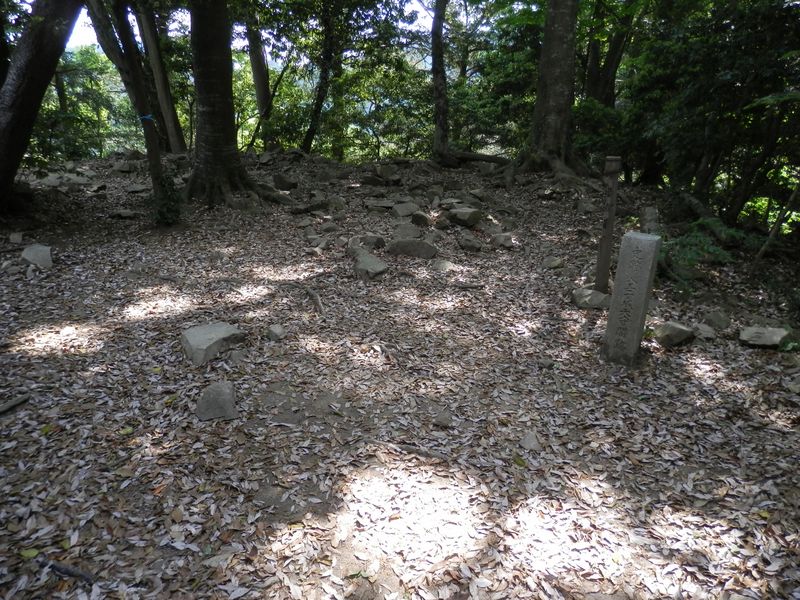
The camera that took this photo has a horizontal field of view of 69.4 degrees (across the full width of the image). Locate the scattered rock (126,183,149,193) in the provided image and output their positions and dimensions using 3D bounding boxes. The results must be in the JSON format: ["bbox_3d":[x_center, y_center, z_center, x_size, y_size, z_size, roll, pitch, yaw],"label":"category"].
[{"bbox_3d":[-3.998,-1.704,8.820,0.322,0.127,0.258,-7,19,-23],"label":"scattered rock"}]

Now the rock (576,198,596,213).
[{"bbox_3d":[2.508,-1.273,7.771,0.257,0.164,0.206,5,18,17],"label":"rock"}]

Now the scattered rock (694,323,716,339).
[{"bbox_3d":[2.157,0.215,4.080,0.150,0.080,0.120,10,20,28],"label":"scattered rock"}]

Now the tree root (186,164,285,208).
[{"bbox_3d":[-2.690,-1.864,9.450,1.400,0.620,1.200,0,13,0],"label":"tree root"}]

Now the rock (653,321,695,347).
[{"bbox_3d":[1.886,0.230,3.970,0.265,0.135,0.190,9,19,26],"label":"rock"}]

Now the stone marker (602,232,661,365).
[{"bbox_3d":[1.446,-0.008,3.600,0.188,0.790,0.187,11,20,30],"label":"stone marker"}]

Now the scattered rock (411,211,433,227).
[{"bbox_3d":[0.313,-1.200,8.500,0.310,0.190,0.270,2,14,0],"label":"scattered rock"}]

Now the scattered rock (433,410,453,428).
[{"bbox_3d":[0.216,0.606,2.930,0.095,0.060,0.095,0,13,0],"label":"scattered rock"}]

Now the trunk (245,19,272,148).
[{"bbox_3d":[-3.323,-5.045,13.683,0.340,2.830,0.340,-5,13,0],"label":"trunk"}]

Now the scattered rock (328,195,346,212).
[{"bbox_3d":[-0.974,-1.503,9.000,0.290,0.200,0.270,0,13,0],"label":"scattered rock"}]

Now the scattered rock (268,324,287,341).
[{"bbox_3d":[-0.896,0.235,4.209,0.136,0.090,0.109,-4,17,-12],"label":"scattered rock"}]

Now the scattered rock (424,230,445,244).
[{"bbox_3d":[0.409,-0.741,6.850,0.235,0.125,0.200,1,18,3],"label":"scattered rock"}]

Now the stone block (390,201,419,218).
[{"bbox_3d":[0.072,-1.190,7.573,0.367,0.167,0.349,0,17,1],"label":"stone block"}]

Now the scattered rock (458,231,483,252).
[{"bbox_3d":[0.771,-0.650,6.278,0.248,0.199,0.261,2,17,7],"label":"scattered rock"}]

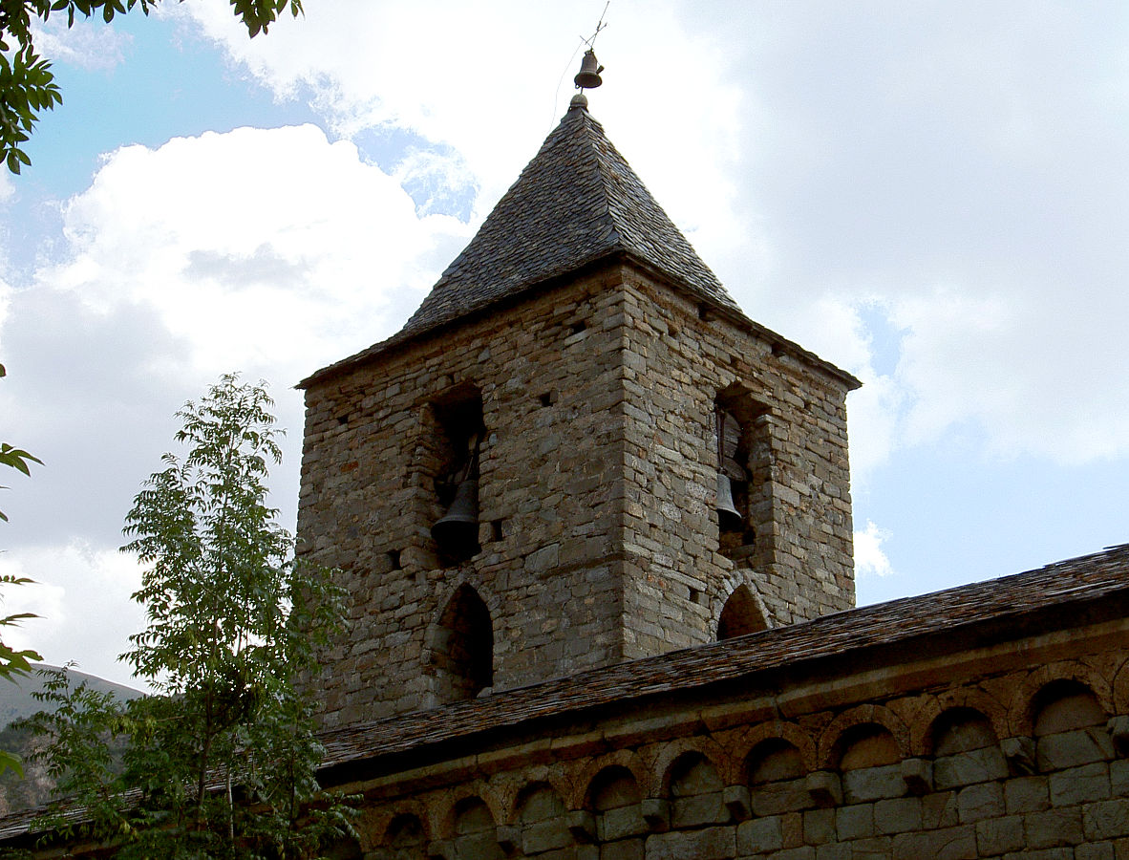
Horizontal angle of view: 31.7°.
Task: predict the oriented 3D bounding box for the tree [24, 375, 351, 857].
[{"bbox_3d":[-2.841,3.193,14.414,2.664,7.889,2.664,5,-23,-10],"label":"tree"}]

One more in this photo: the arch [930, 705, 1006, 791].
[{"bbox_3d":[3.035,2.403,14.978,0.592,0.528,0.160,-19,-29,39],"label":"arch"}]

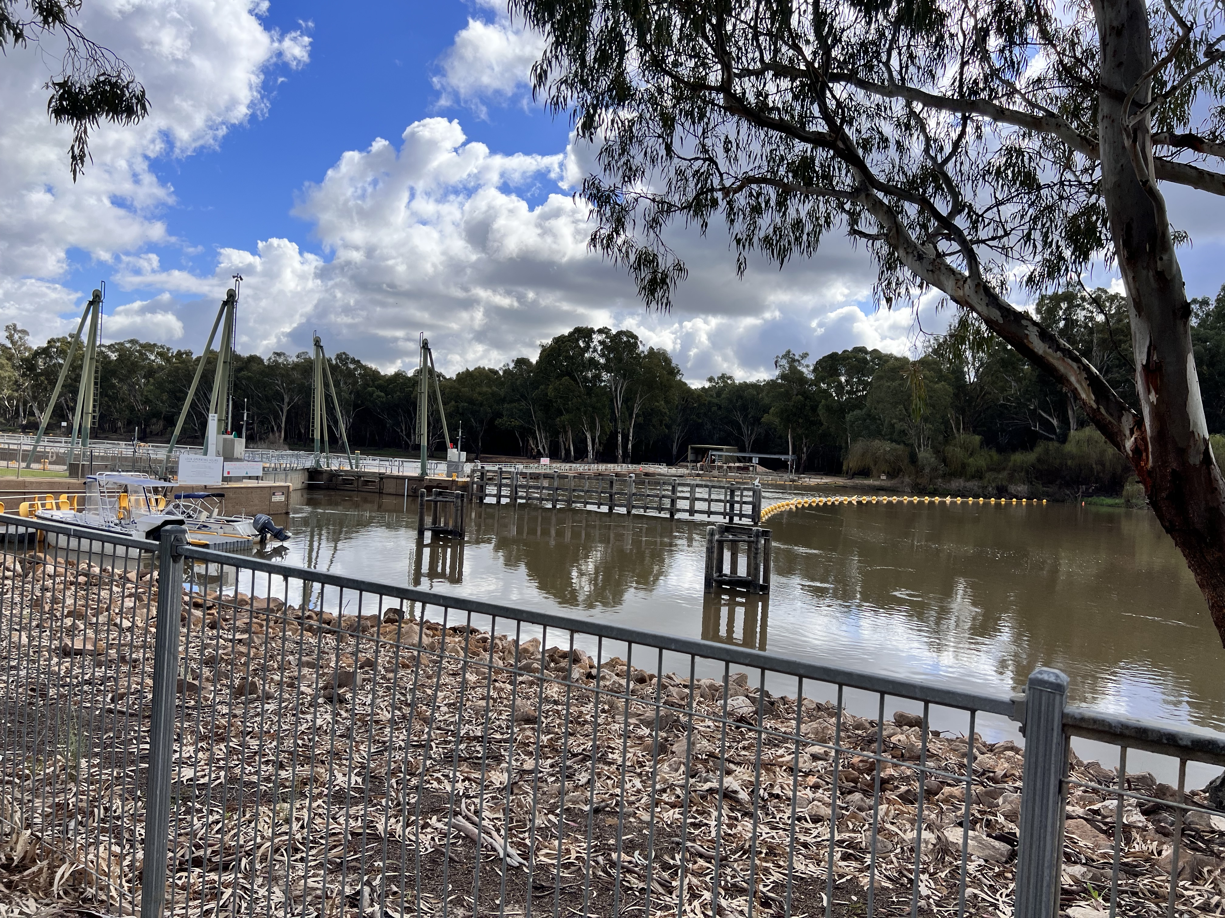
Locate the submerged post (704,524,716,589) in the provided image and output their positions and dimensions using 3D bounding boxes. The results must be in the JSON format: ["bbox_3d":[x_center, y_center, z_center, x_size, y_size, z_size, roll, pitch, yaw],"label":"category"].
[{"bbox_3d":[2.830,2.890,26.500,0.270,1.920,0.270,3,1,0],"label":"submerged post"}]

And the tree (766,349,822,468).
[{"bbox_3d":[33.100,-9.100,168.000,9.600,21.800,9.600,3,1,0],"label":"tree"}]

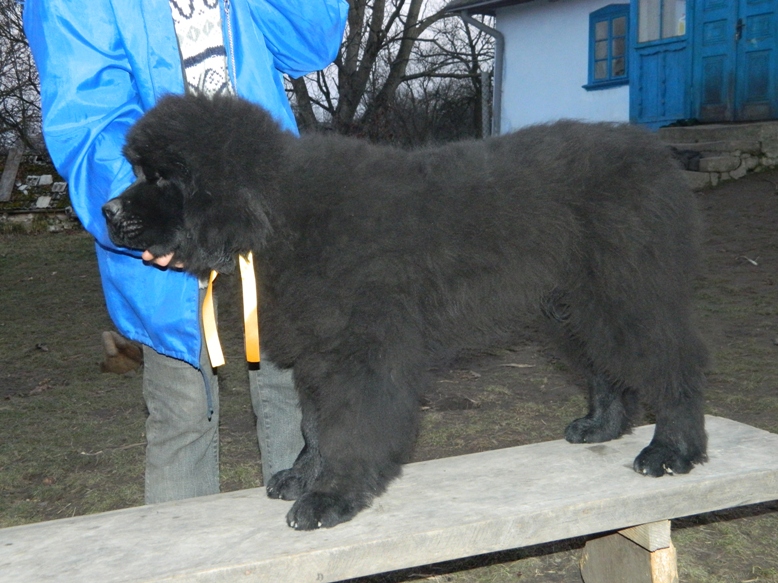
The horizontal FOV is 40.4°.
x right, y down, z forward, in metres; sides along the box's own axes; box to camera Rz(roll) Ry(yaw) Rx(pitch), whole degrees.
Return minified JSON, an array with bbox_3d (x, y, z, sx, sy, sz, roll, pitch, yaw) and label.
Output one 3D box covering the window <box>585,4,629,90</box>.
[{"bbox_3d":[3.013,-3.311,14.300,0.140,1.130,0.920,-2,5,-32],"label":"window"}]

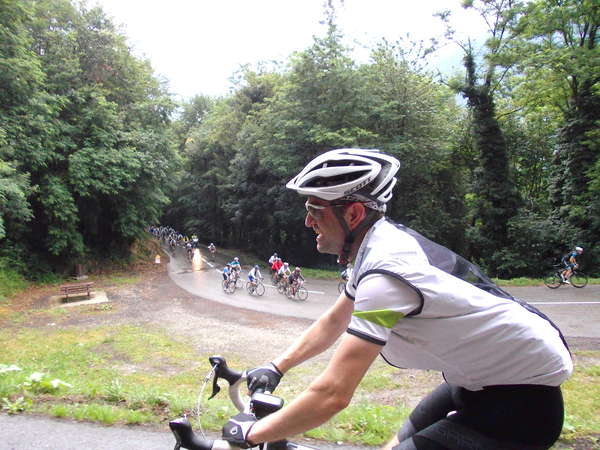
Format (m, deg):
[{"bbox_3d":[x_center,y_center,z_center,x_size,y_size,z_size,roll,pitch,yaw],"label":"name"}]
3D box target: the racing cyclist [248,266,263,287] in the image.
[{"bbox_3d":[-2.372,2.831,25.637,0.500,1.470,0.850,-5,4,-38],"label":"racing cyclist"}]

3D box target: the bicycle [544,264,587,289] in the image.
[{"bbox_3d":[10.631,2.044,19.370,1.680,1.000,0.440,-2,3,5],"label":"bicycle"}]

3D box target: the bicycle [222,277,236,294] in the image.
[{"bbox_3d":[-3.839,3.200,26.170,0.440,1.000,1.680,-5,4,-32],"label":"bicycle"}]

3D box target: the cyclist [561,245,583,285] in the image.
[{"bbox_3d":[10.853,1.650,19.326,0.850,1.470,0.500,-2,3,5],"label":"cyclist"}]

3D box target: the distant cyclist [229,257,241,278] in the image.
[{"bbox_3d":[-3.688,2.619,27.430,0.500,1.470,0.850,-5,4,-33],"label":"distant cyclist"}]

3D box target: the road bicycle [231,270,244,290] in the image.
[{"bbox_3d":[-3.660,3.093,27.770,0.440,1.000,1.680,-5,4,-33],"label":"road bicycle"}]

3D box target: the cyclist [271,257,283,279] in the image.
[{"bbox_3d":[-1.359,2.664,28.424,0.500,1.470,0.850,-4,4,-28],"label":"cyclist"}]

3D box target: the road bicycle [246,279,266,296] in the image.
[{"bbox_3d":[-2.372,3.228,25.770,0.440,1.000,1.680,-5,4,-38],"label":"road bicycle"}]

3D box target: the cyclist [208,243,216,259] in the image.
[{"bbox_3d":[-8.154,2.369,44.812,0.500,1.470,0.850,-3,4,-15],"label":"cyclist"}]

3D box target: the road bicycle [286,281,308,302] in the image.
[{"bbox_3d":[-0.158,3.257,24.270,0.440,1.000,1.680,-6,5,-42],"label":"road bicycle"}]

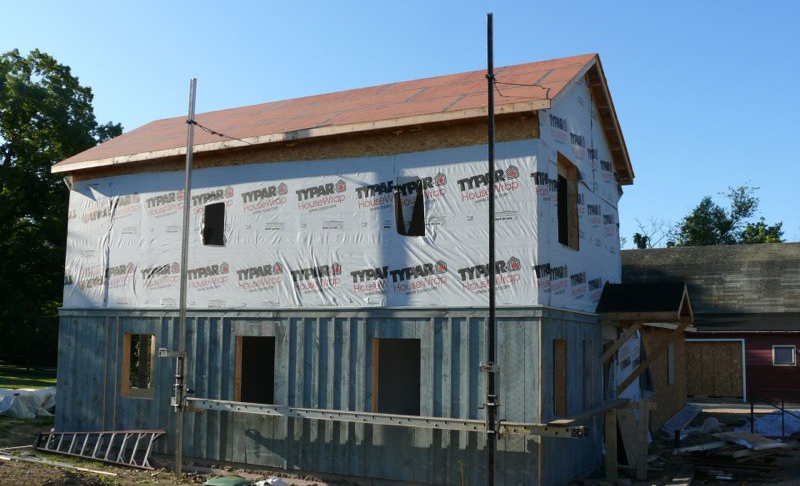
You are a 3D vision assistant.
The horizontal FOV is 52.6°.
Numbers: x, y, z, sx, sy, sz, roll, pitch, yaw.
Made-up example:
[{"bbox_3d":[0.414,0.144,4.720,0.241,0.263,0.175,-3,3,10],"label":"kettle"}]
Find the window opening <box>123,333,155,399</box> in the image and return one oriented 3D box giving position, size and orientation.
[{"bbox_3d":[-5.058,2.411,15.866,0.840,1.230,0.170,-3,-8,28],"label":"window opening"}]

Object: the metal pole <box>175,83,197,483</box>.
[{"bbox_3d":[-3.870,0.527,14.679,0.100,7.307,0.100,-4,-9,28],"label":"metal pole"}]

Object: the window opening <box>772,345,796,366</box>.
[{"bbox_3d":[14.274,4.187,30.026,0.805,0.760,0.100,-3,-8,28],"label":"window opening"}]

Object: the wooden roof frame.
[{"bbox_3d":[-1.229,-2.331,17.481,11.073,1.895,5.827,-3,-8,28],"label":"wooden roof frame"}]

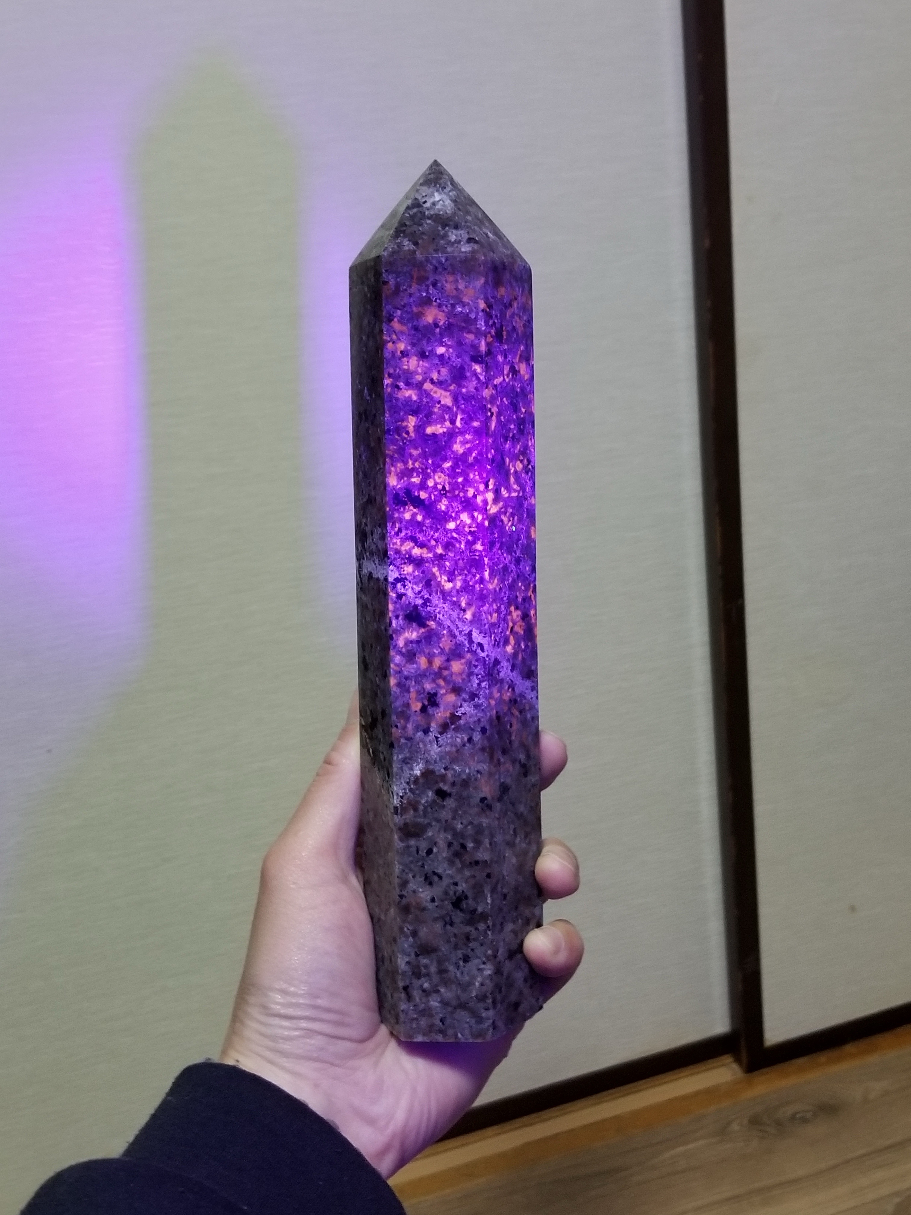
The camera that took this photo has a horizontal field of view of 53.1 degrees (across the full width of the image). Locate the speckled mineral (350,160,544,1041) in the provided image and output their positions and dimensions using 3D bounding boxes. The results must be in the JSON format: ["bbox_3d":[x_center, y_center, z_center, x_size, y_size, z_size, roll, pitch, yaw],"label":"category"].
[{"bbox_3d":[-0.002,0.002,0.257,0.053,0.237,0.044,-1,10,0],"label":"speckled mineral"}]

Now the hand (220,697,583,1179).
[{"bbox_3d":[-0.013,0.093,0.278,0.100,0.148,0.080,10,7,-7],"label":"hand"}]

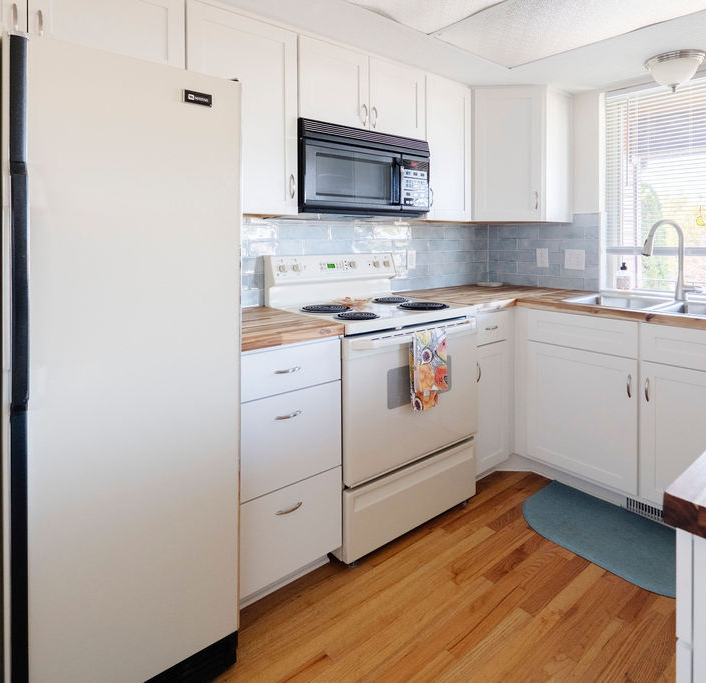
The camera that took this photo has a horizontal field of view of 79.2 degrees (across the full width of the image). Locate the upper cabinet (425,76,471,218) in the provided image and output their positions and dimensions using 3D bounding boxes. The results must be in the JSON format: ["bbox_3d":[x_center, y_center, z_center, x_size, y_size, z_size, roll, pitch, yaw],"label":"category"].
[{"bbox_3d":[0.429,-1.067,2.469,0.377,0.756,0.335,-8,12,-36],"label":"upper cabinet"}]

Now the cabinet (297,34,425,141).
[{"bbox_3d":[-0.025,-1.176,2.115,0.762,0.355,0.335,-8,12,-36],"label":"cabinet"}]

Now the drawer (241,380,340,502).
[{"bbox_3d":[-0.393,0.292,1.678,0.452,0.313,0.513,-8,12,-36],"label":"drawer"}]

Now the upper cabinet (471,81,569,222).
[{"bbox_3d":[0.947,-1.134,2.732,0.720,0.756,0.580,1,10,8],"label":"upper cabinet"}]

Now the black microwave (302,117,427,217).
[{"bbox_3d":[-0.008,-0.805,2.117,0.760,0.395,0.385,-8,12,-36],"label":"black microwave"}]

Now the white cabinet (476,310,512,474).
[{"bbox_3d":[0.553,0.218,2.444,0.366,0.855,0.613,-8,12,-36],"label":"white cabinet"}]

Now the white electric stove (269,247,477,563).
[{"bbox_3d":[0.097,0.174,2.071,0.760,1.155,0.660,-8,12,-36],"label":"white electric stove"}]

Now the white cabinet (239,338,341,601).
[{"bbox_3d":[-0.424,0.401,1.727,0.452,0.865,0.613,-8,12,-36],"label":"white cabinet"}]

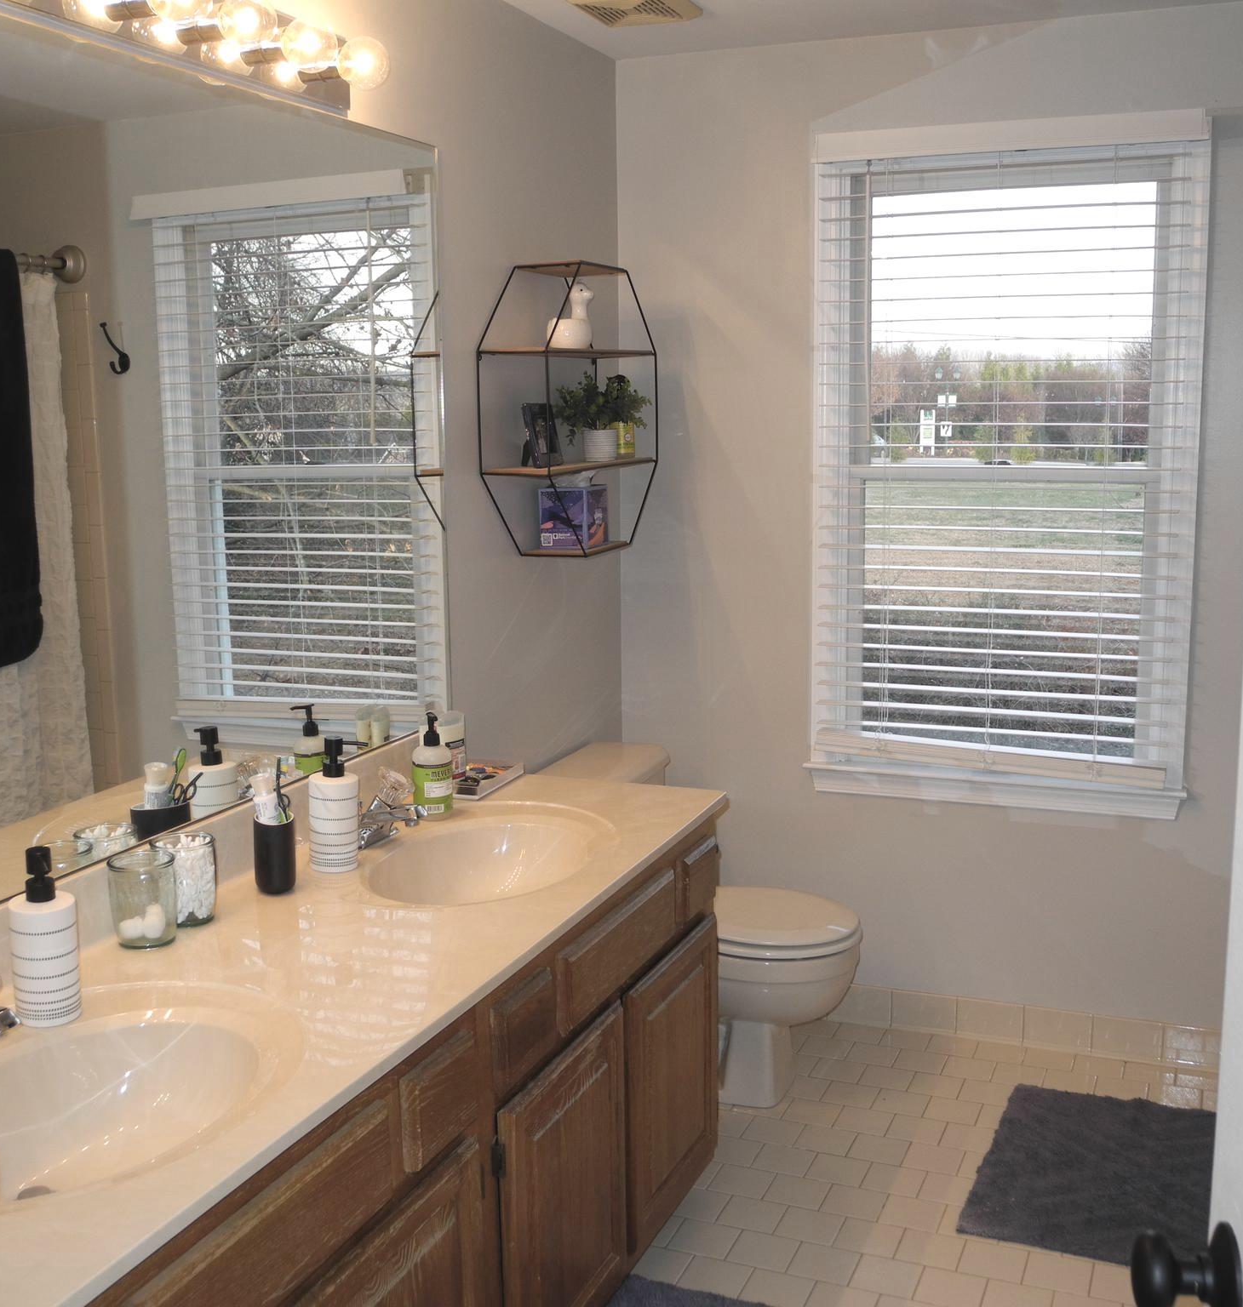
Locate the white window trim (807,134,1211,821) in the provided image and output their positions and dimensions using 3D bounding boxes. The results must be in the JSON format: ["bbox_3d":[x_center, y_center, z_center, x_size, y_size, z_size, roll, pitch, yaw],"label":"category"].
[{"bbox_3d":[0.805,-0.370,3.054,0.830,1.410,0.060,3,10,23],"label":"white window trim"}]

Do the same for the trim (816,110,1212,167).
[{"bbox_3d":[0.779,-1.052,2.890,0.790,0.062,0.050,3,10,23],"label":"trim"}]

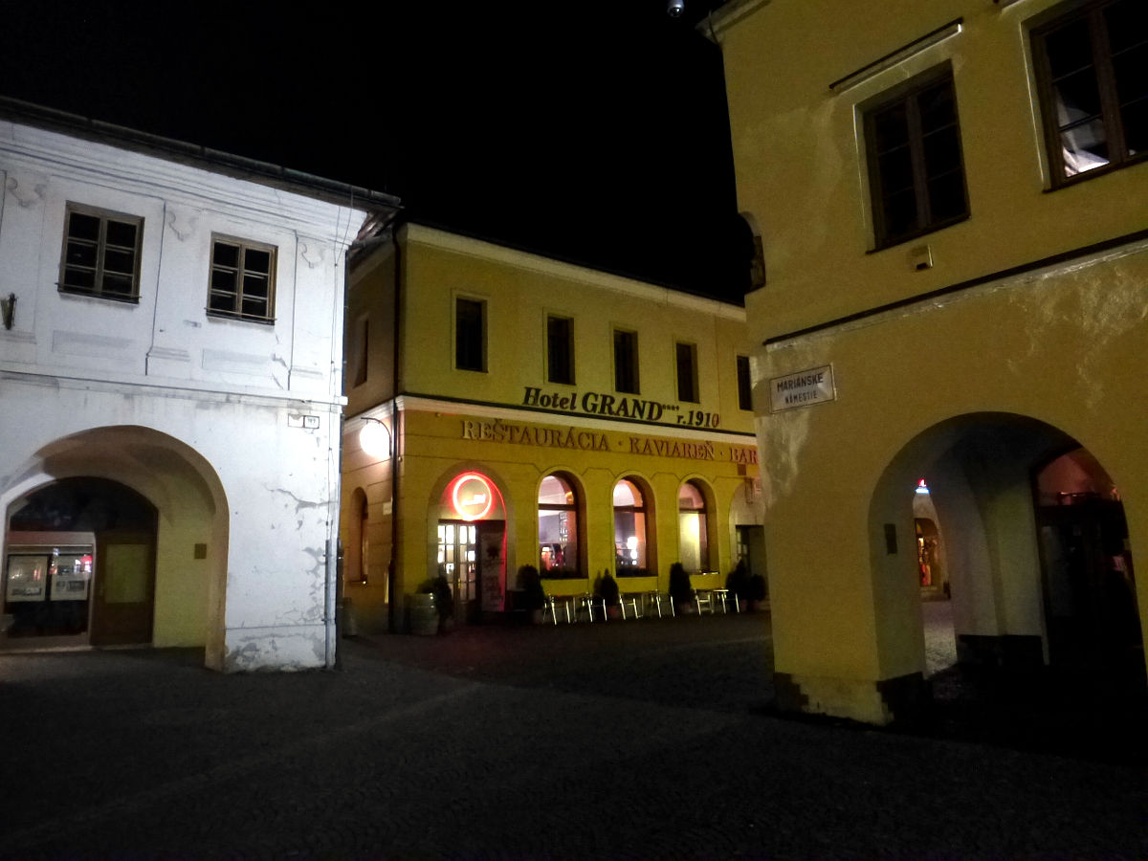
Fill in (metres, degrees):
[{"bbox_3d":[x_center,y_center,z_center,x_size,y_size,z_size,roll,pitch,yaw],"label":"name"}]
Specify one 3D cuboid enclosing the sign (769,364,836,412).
[{"bbox_3d":[2.474,-0.443,8.705,0.030,0.386,0.773,8,-15,-41],"label":"sign"}]

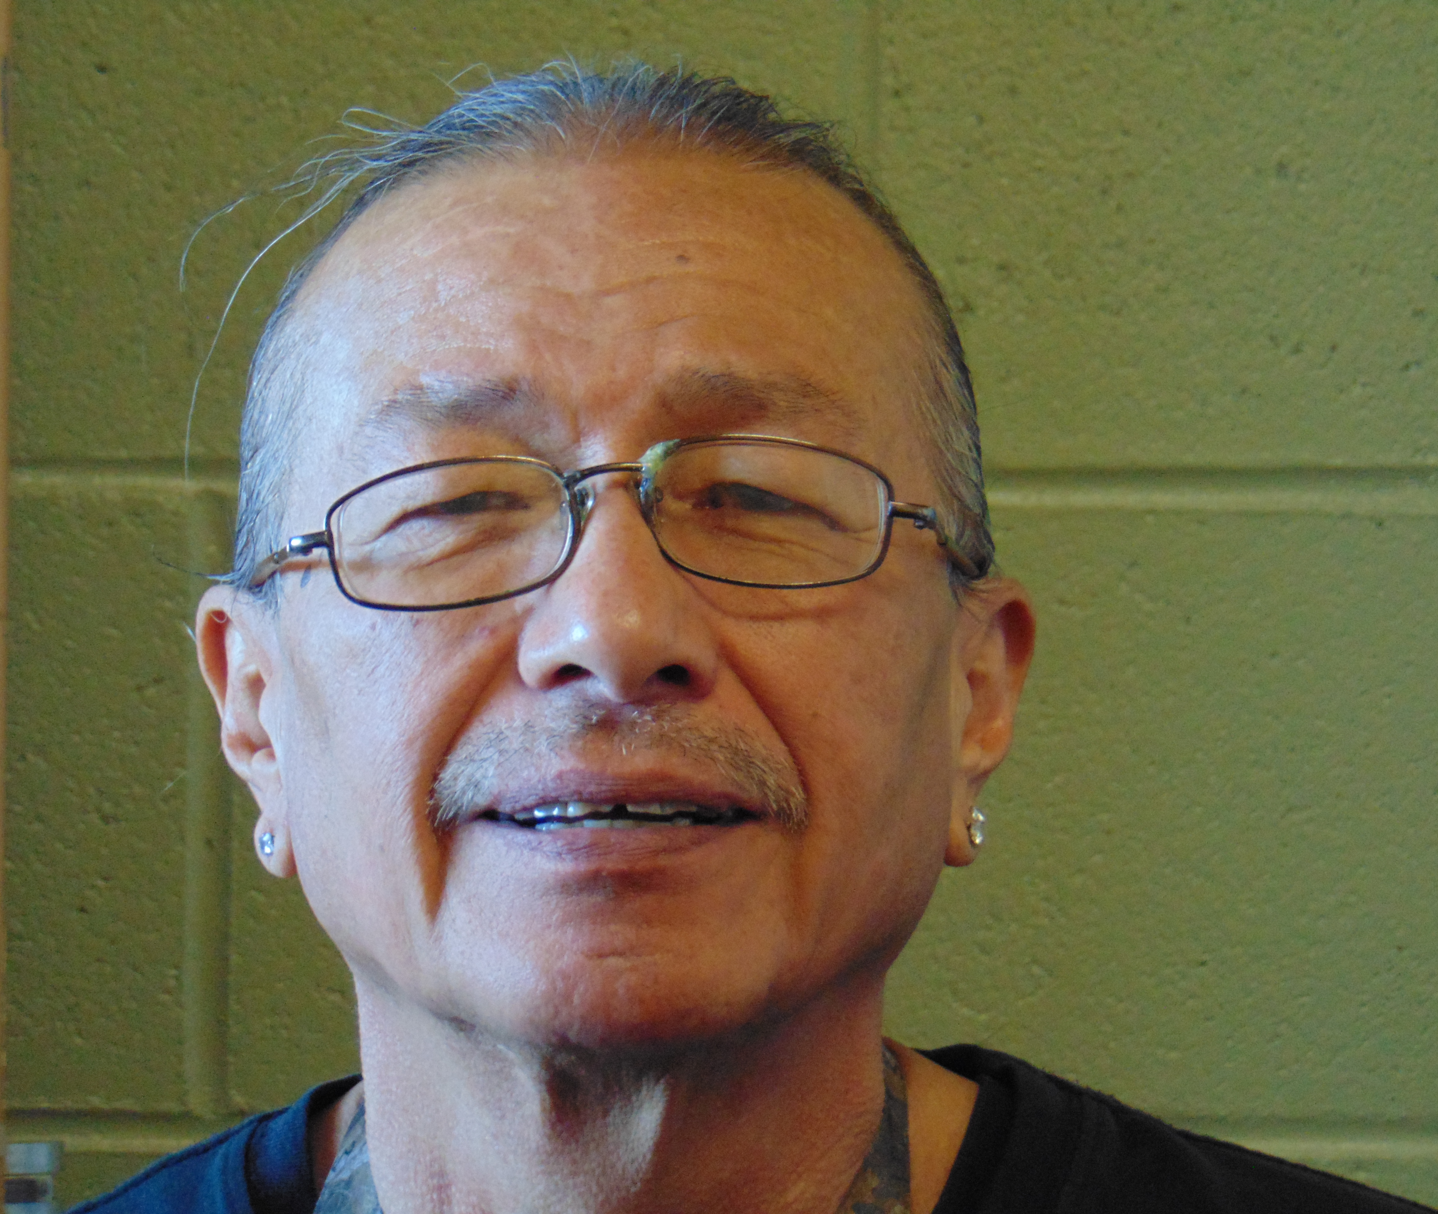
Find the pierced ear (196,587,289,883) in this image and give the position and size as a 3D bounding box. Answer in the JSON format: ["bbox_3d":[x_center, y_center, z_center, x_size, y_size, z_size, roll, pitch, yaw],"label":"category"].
[{"bbox_3d":[-0.110,0.029,1.440,0.022,0.066,0.038,2,-14,-21],"label":"pierced ear"}]

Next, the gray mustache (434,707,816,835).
[{"bbox_3d":[-0.022,0.035,1.355,0.083,0.028,0.026,1,-12,-1],"label":"gray mustache"}]

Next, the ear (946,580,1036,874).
[{"bbox_3d":[0.063,0.027,1.440,0.022,0.066,0.038,-2,-14,21],"label":"ear"}]

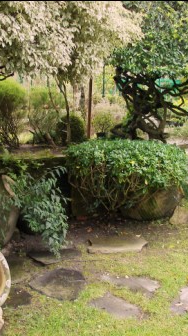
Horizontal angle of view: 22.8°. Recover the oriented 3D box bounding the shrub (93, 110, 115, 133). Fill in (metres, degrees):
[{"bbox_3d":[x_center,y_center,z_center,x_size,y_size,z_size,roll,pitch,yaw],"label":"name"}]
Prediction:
[{"bbox_3d":[0.189,-0.921,9.281,0.430,0.410,0.420,0,10,0],"label":"shrub"}]

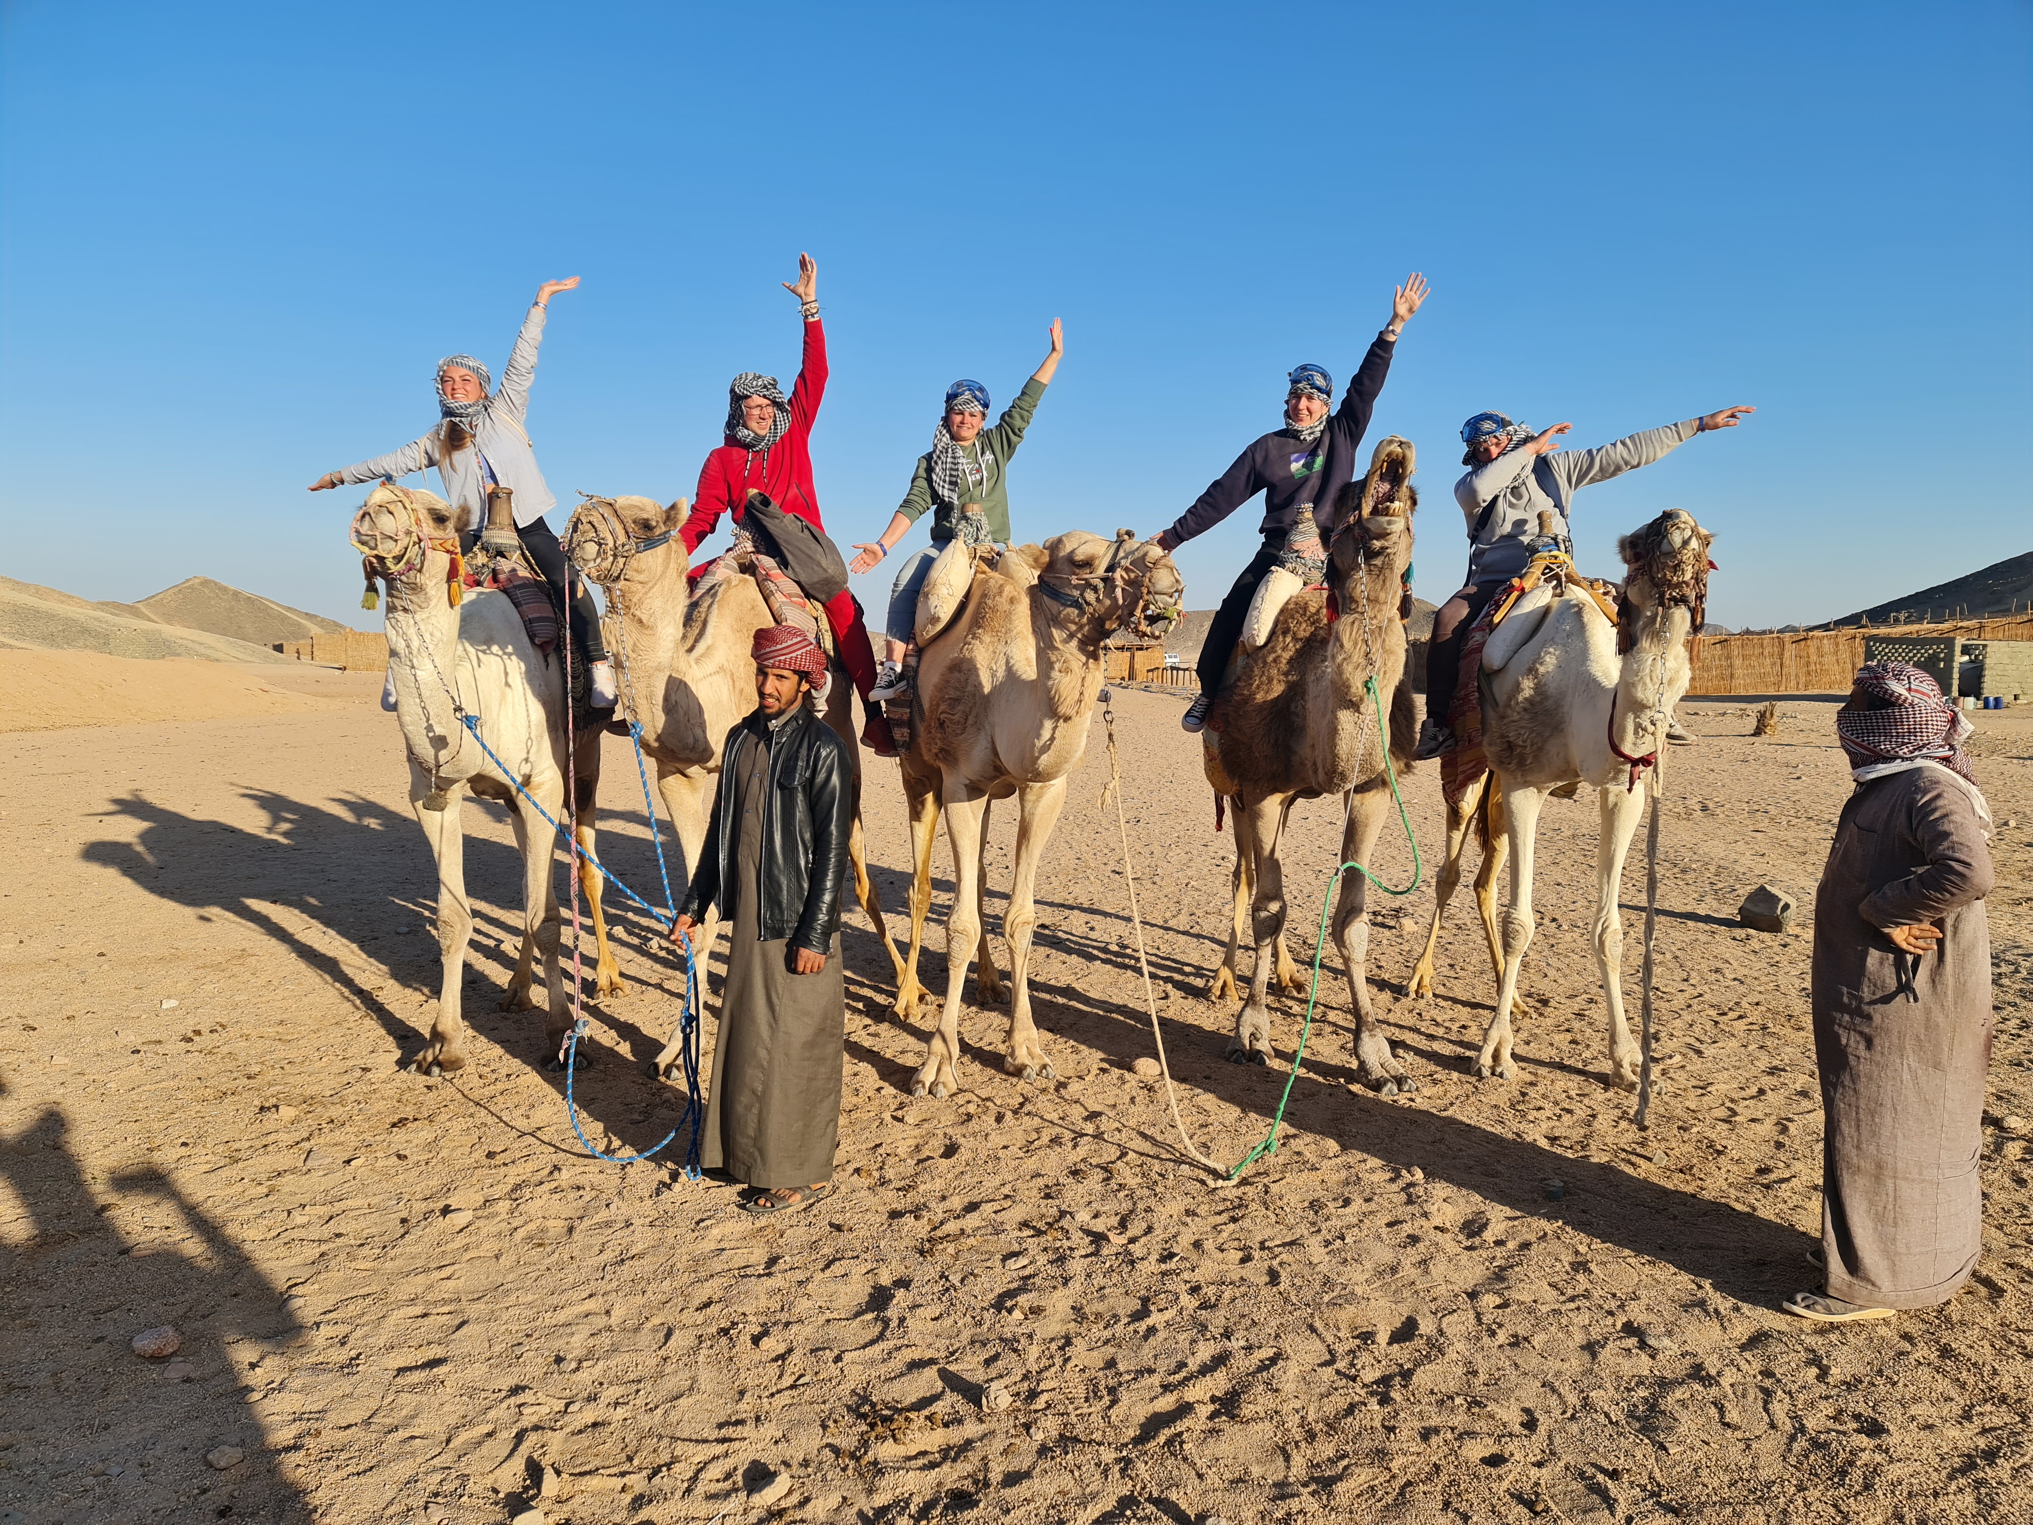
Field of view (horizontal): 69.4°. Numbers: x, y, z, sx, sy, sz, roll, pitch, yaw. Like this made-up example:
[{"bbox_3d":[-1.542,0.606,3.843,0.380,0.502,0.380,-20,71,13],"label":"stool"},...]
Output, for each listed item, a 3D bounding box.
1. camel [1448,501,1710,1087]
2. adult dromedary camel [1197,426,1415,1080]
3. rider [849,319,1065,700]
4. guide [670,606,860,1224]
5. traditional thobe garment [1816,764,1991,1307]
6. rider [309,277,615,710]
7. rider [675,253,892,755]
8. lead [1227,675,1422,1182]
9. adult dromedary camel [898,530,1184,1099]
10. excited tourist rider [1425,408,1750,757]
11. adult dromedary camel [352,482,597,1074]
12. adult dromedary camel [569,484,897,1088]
[{"bbox_3d":[2.190,0.129,6.060,0.780,2.130,2.300,0,5,-6],"label":"camel"},{"bbox_3d":[1.210,-0.021,6.118,0.830,2.420,2.200,0,5,-3],"label":"adult dromedary camel"},{"bbox_3d":[-0.250,-1.071,6.158,0.920,1.650,0.720,0,4,-6],"label":"rider"},{"bbox_3d":[-0.730,0.452,4.420,0.580,1.750,0.450,3,5,30],"label":"guide"},{"bbox_3d":[2.320,0.668,3.899,0.410,1.370,0.480,1,4,16],"label":"traditional thobe garment"},{"bbox_3d":[-2.400,-1.163,6.347,1.330,1.860,0.800,0,5,-2],"label":"rider"},{"bbox_3d":[-1.010,-1.114,6.336,0.930,2.160,0.750,0,4,5],"label":"rider"},{"bbox_3d":[1.060,0.502,5.070,0.300,1.600,1.050,4,6,41],"label":"lead"},{"bbox_3d":[-0.020,0.116,6.375,0.980,2.180,2.250,-1,4,-12],"label":"adult dromedary camel"},{"bbox_3d":[2.380,-0.771,6.208,1.360,1.500,0.800,1,5,7],"label":"excited tourist rider"},{"bbox_3d":[-2.140,0.041,6.440,0.760,2.320,2.250,0,4,-3],"label":"adult dromedary camel"},{"bbox_3d":[-1.080,0.072,6.422,0.800,2.270,2.250,1,4,17],"label":"adult dromedary camel"}]

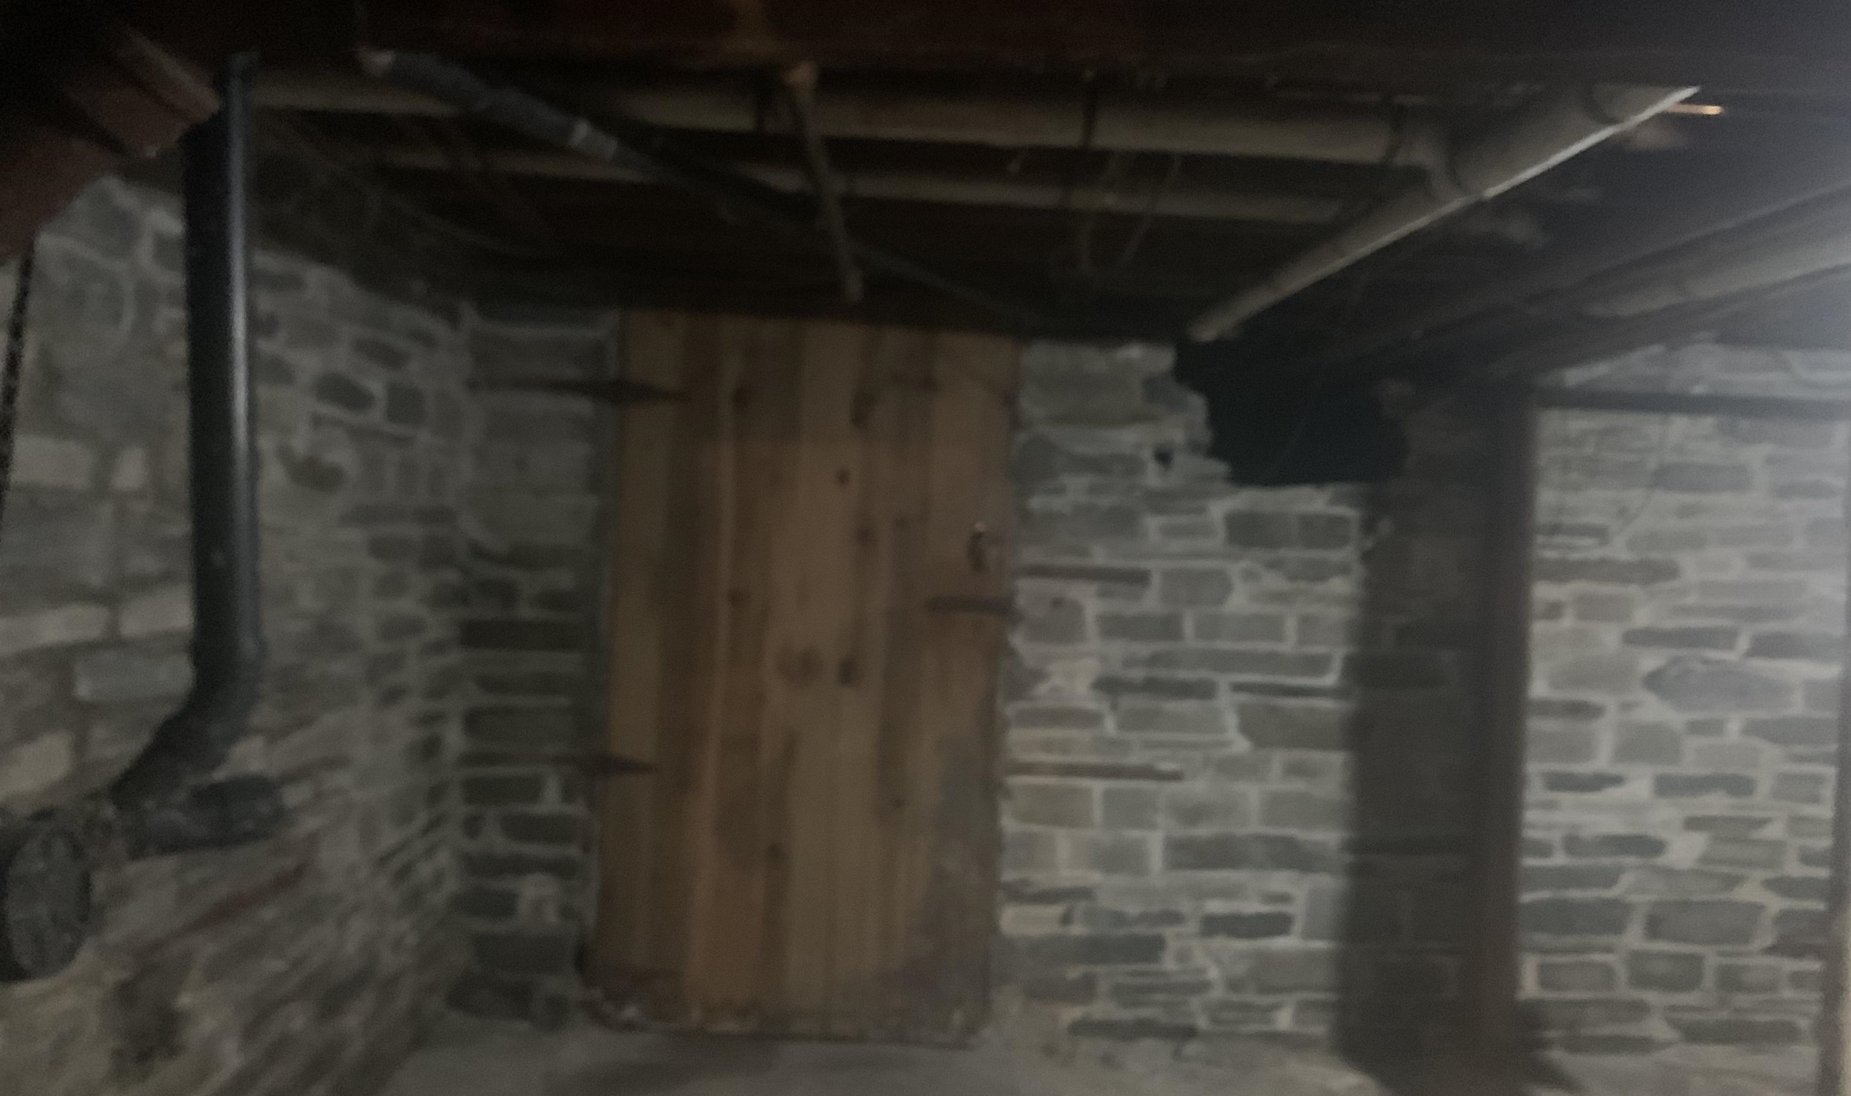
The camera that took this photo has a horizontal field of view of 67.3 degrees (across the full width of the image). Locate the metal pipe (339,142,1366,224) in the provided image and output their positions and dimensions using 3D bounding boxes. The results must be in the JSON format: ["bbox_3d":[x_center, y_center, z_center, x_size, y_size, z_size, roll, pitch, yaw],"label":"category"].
[{"bbox_3d":[-0.103,-0.607,2.325,1.616,0.052,0.052,2,1,-3],"label":"metal pipe"}]

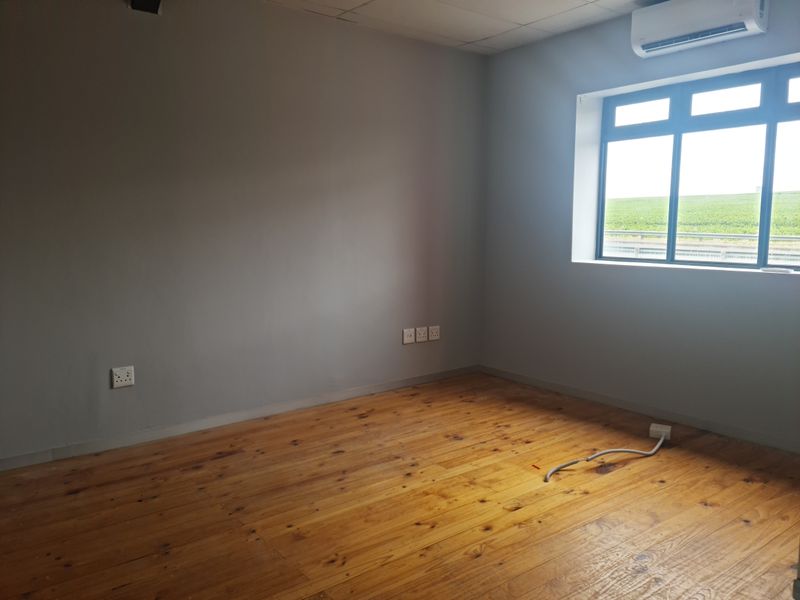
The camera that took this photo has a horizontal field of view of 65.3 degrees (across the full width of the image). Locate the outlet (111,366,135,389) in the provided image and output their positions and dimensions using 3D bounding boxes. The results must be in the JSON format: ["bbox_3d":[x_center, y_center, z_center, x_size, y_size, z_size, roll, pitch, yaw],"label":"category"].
[{"bbox_3d":[-1.681,0.471,3.795,0.120,0.120,0.020,-5,9,-38],"label":"outlet"}]

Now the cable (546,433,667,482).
[{"bbox_3d":[1.226,0.898,3.589,1.011,0.090,0.120,-4,8,-31],"label":"cable"}]

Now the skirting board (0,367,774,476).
[{"bbox_3d":[0.076,0.907,3.535,3.893,0.080,2.700,-5,9,-38],"label":"skirting board"}]

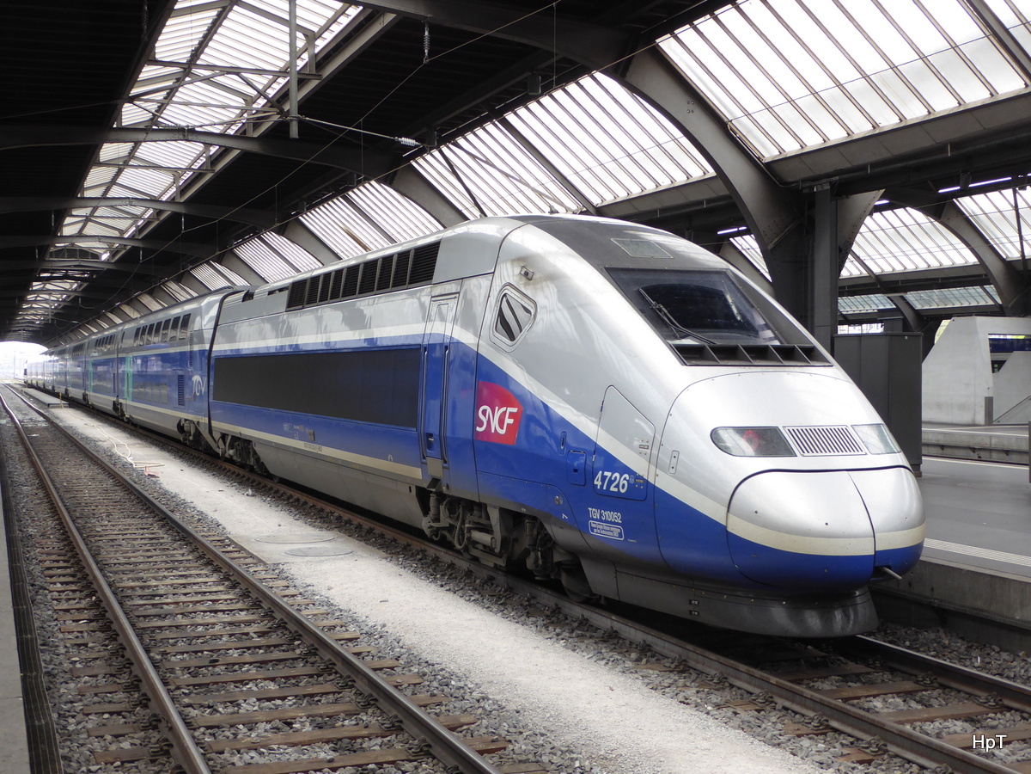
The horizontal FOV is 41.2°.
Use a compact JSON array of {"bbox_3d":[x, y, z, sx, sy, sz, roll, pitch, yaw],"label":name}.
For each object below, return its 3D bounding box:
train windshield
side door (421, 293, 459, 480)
[{"bbox_3d":[1.676,-0.747,12.400,1.350,0.150,1.444,0,32,-21],"label":"train windshield"},{"bbox_3d":[-0.835,0.005,15.206,0.140,2.060,0.970,0,1,-21],"label":"side door"}]

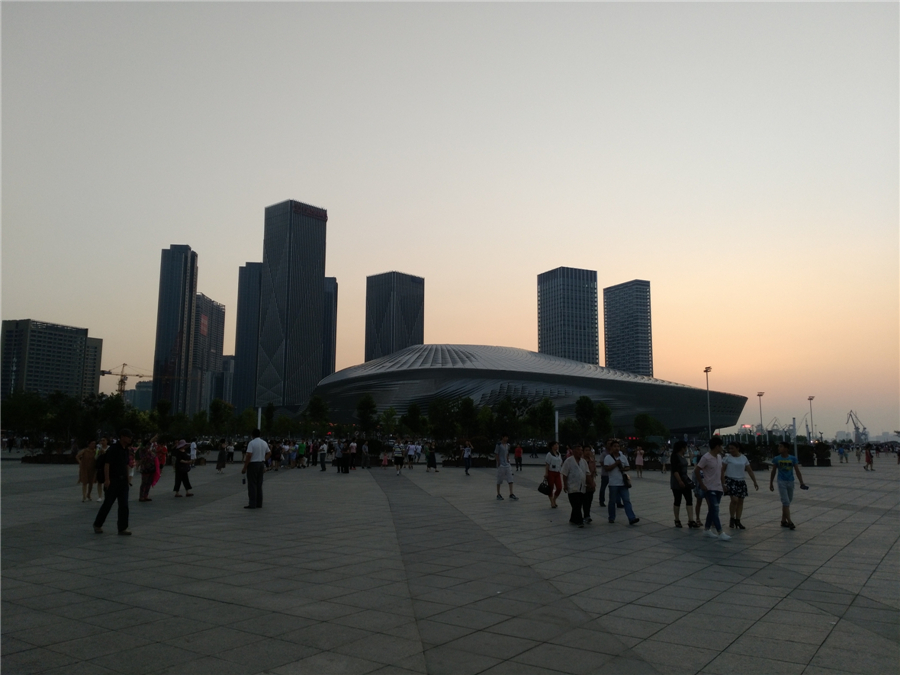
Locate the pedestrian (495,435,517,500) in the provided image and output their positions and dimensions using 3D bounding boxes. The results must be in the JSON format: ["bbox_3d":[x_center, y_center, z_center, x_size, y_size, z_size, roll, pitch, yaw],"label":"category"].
[{"bbox_3d":[1.505,3.581,20.164,0.563,1.773,0.436,6,-10,-34],"label":"pedestrian"}]

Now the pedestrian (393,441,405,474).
[{"bbox_3d":[-2.380,5.550,33.837,0.580,1.700,0.480,1,-8,-3],"label":"pedestrian"}]

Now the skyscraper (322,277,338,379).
[{"bbox_3d":[-146.284,25.502,837.437,30.000,185.000,32.000,1,-8,-4],"label":"skyscraper"}]

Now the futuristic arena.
[{"bbox_3d":[37.147,32.136,409.911,212.000,56.000,185.000,4,-9,-26],"label":"futuristic arena"}]

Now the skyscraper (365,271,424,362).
[{"bbox_3d":[-49.452,19.123,651.781,36.600,147.000,39.200,-7,-11,41],"label":"skyscraper"}]

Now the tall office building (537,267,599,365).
[{"bbox_3d":[113.570,19.046,696.890,41.500,164.000,41.500,4,-9,-26],"label":"tall office building"}]

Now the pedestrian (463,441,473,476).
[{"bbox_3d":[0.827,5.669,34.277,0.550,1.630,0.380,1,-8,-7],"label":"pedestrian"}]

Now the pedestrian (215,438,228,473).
[{"bbox_3d":[-11.205,5.845,35.801,0.420,1.660,0.500,4,-9,-22],"label":"pedestrian"}]

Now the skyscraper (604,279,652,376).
[{"bbox_3d":[170.488,25.053,694.090,18.000,152.000,50.000,4,-9,-26],"label":"skyscraper"}]

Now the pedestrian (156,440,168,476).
[{"bbox_3d":[-12.495,5.252,31.707,0.500,1.560,0.400,-2,-8,14],"label":"pedestrian"}]

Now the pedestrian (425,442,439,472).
[{"bbox_3d":[-0.958,6.400,39.035,0.500,1.598,0.500,-6,-10,38],"label":"pedestrian"}]

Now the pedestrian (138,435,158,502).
[{"bbox_3d":[-7.958,3.458,19.318,0.473,1.712,0.492,2,-8,-15],"label":"pedestrian"}]

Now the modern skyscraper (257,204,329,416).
[{"bbox_3d":[-137.865,-12.925,636.433,38.200,205.000,41.600,-7,-11,41],"label":"modern skyscraper"}]

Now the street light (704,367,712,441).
[{"bbox_3d":[35.597,10.006,99.504,1.100,12.000,0.800,-4,-9,30],"label":"street light"}]

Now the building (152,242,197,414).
[{"bbox_3d":[-280.546,6.690,743.789,29.000,197.000,31.000,0,-8,0],"label":"building"}]

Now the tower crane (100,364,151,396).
[{"bbox_3d":[-200.192,43.576,487.019,60.000,50.500,2.600,5,-9,-28],"label":"tower crane"}]

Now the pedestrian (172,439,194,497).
[{"bbox_3d":[-7.561,3.722,20.781,0.620,1.600,0.500,3,-8,-17],"label":"pedestrian"}]

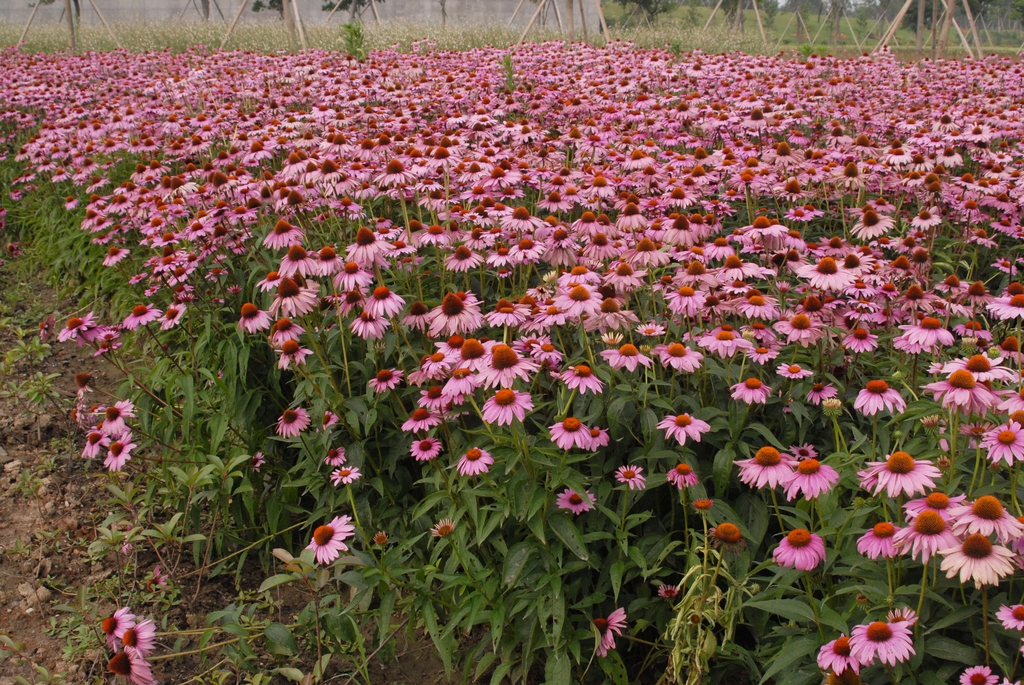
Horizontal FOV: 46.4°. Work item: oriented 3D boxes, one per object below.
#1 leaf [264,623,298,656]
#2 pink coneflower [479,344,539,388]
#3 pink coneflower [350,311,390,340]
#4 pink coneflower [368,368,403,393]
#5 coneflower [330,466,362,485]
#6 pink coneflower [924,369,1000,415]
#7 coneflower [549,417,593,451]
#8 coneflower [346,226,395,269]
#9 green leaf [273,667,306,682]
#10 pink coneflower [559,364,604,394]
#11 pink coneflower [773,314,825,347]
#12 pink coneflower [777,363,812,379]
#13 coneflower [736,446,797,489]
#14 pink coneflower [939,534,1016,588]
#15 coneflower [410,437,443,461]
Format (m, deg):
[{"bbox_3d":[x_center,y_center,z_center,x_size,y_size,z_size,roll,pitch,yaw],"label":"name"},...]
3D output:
[{"bbox_3d":[-0.482,0.621,2.500,0.085,0.016,0.055,39,48,17],"label":"leaf"},{"bbox_3d":[-0.006,0.037,2.000,0.100,0.052,0.098,0,27,0],"label":"pink coneflower"},{"bbox_3d":[-0.272,-0.033,2.300,0.077,0.045,0.077,0,17,0],"label":"pink coneflower"},{"bbox_3d":[-0.254,0.076,2.400,0.068,0.034,0.068,-7,25,2],"label":"pink coneflower"},{"bbox_3d":[-0.340,0.269,2.450,0.066,0.021,0.066,-8,19,-9],"label":"coneflower"},{"bbox_3d":[0.587,0.058,1.560,0.095,0.045,0.095,-2,22,0],"label":"pink coneflower"},{"bbox_3d":[0.114,0.170,2.300,0.081,0.048,0.081,1,23,3],"label":"coneflower"},{"bbox_3d":[-0.304,-0.205,2.550,0.102,0.072,0.100,-3,19,1],"label":"coneflower"},{"bbox_3d":[-0.428,0.639,2.300,0.064,0.022,0.036,4,36,-3],"label":"green leaf"},{"bbox_3d":[0.135,0.066,2.250,0.087,0.039,0.085,8,24,-2],"label":"pink coneflower"},{"bbox_3d":[0.481,-0.026,2.000,0.083,0.042,0.083,0,22,0],"label":"pink coneflower"},{"bbox_3d":[0.591,0.056,2.500,0.075,0.024,0.073,3,19,-1],"label":"pink coneflower"},{"bbox_3d":[0.423,0.204,1.980,0.100,0.047,0.098,0,22,0],"label":"coneflower"},{"bbox_3d":[0.572,0.269,1.470,0.096,0.043,0.096,0,21,0],"label":"pink coneflower"},{"bbox_3d":[-0.151,0.180,2.100,0.054,0.023,0.054,0,44,0],"label":"coneflower"}]

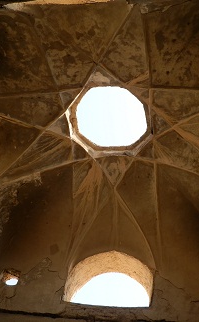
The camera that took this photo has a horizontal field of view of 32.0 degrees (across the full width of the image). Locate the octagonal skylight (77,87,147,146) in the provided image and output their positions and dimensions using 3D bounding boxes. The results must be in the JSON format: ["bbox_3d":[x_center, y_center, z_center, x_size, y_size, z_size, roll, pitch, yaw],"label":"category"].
[{"bbox_3d":[0.214,-0.697,5.785,1.085,0.186,1.085,-3,-69,11],"label":"octagonal skylight"}]

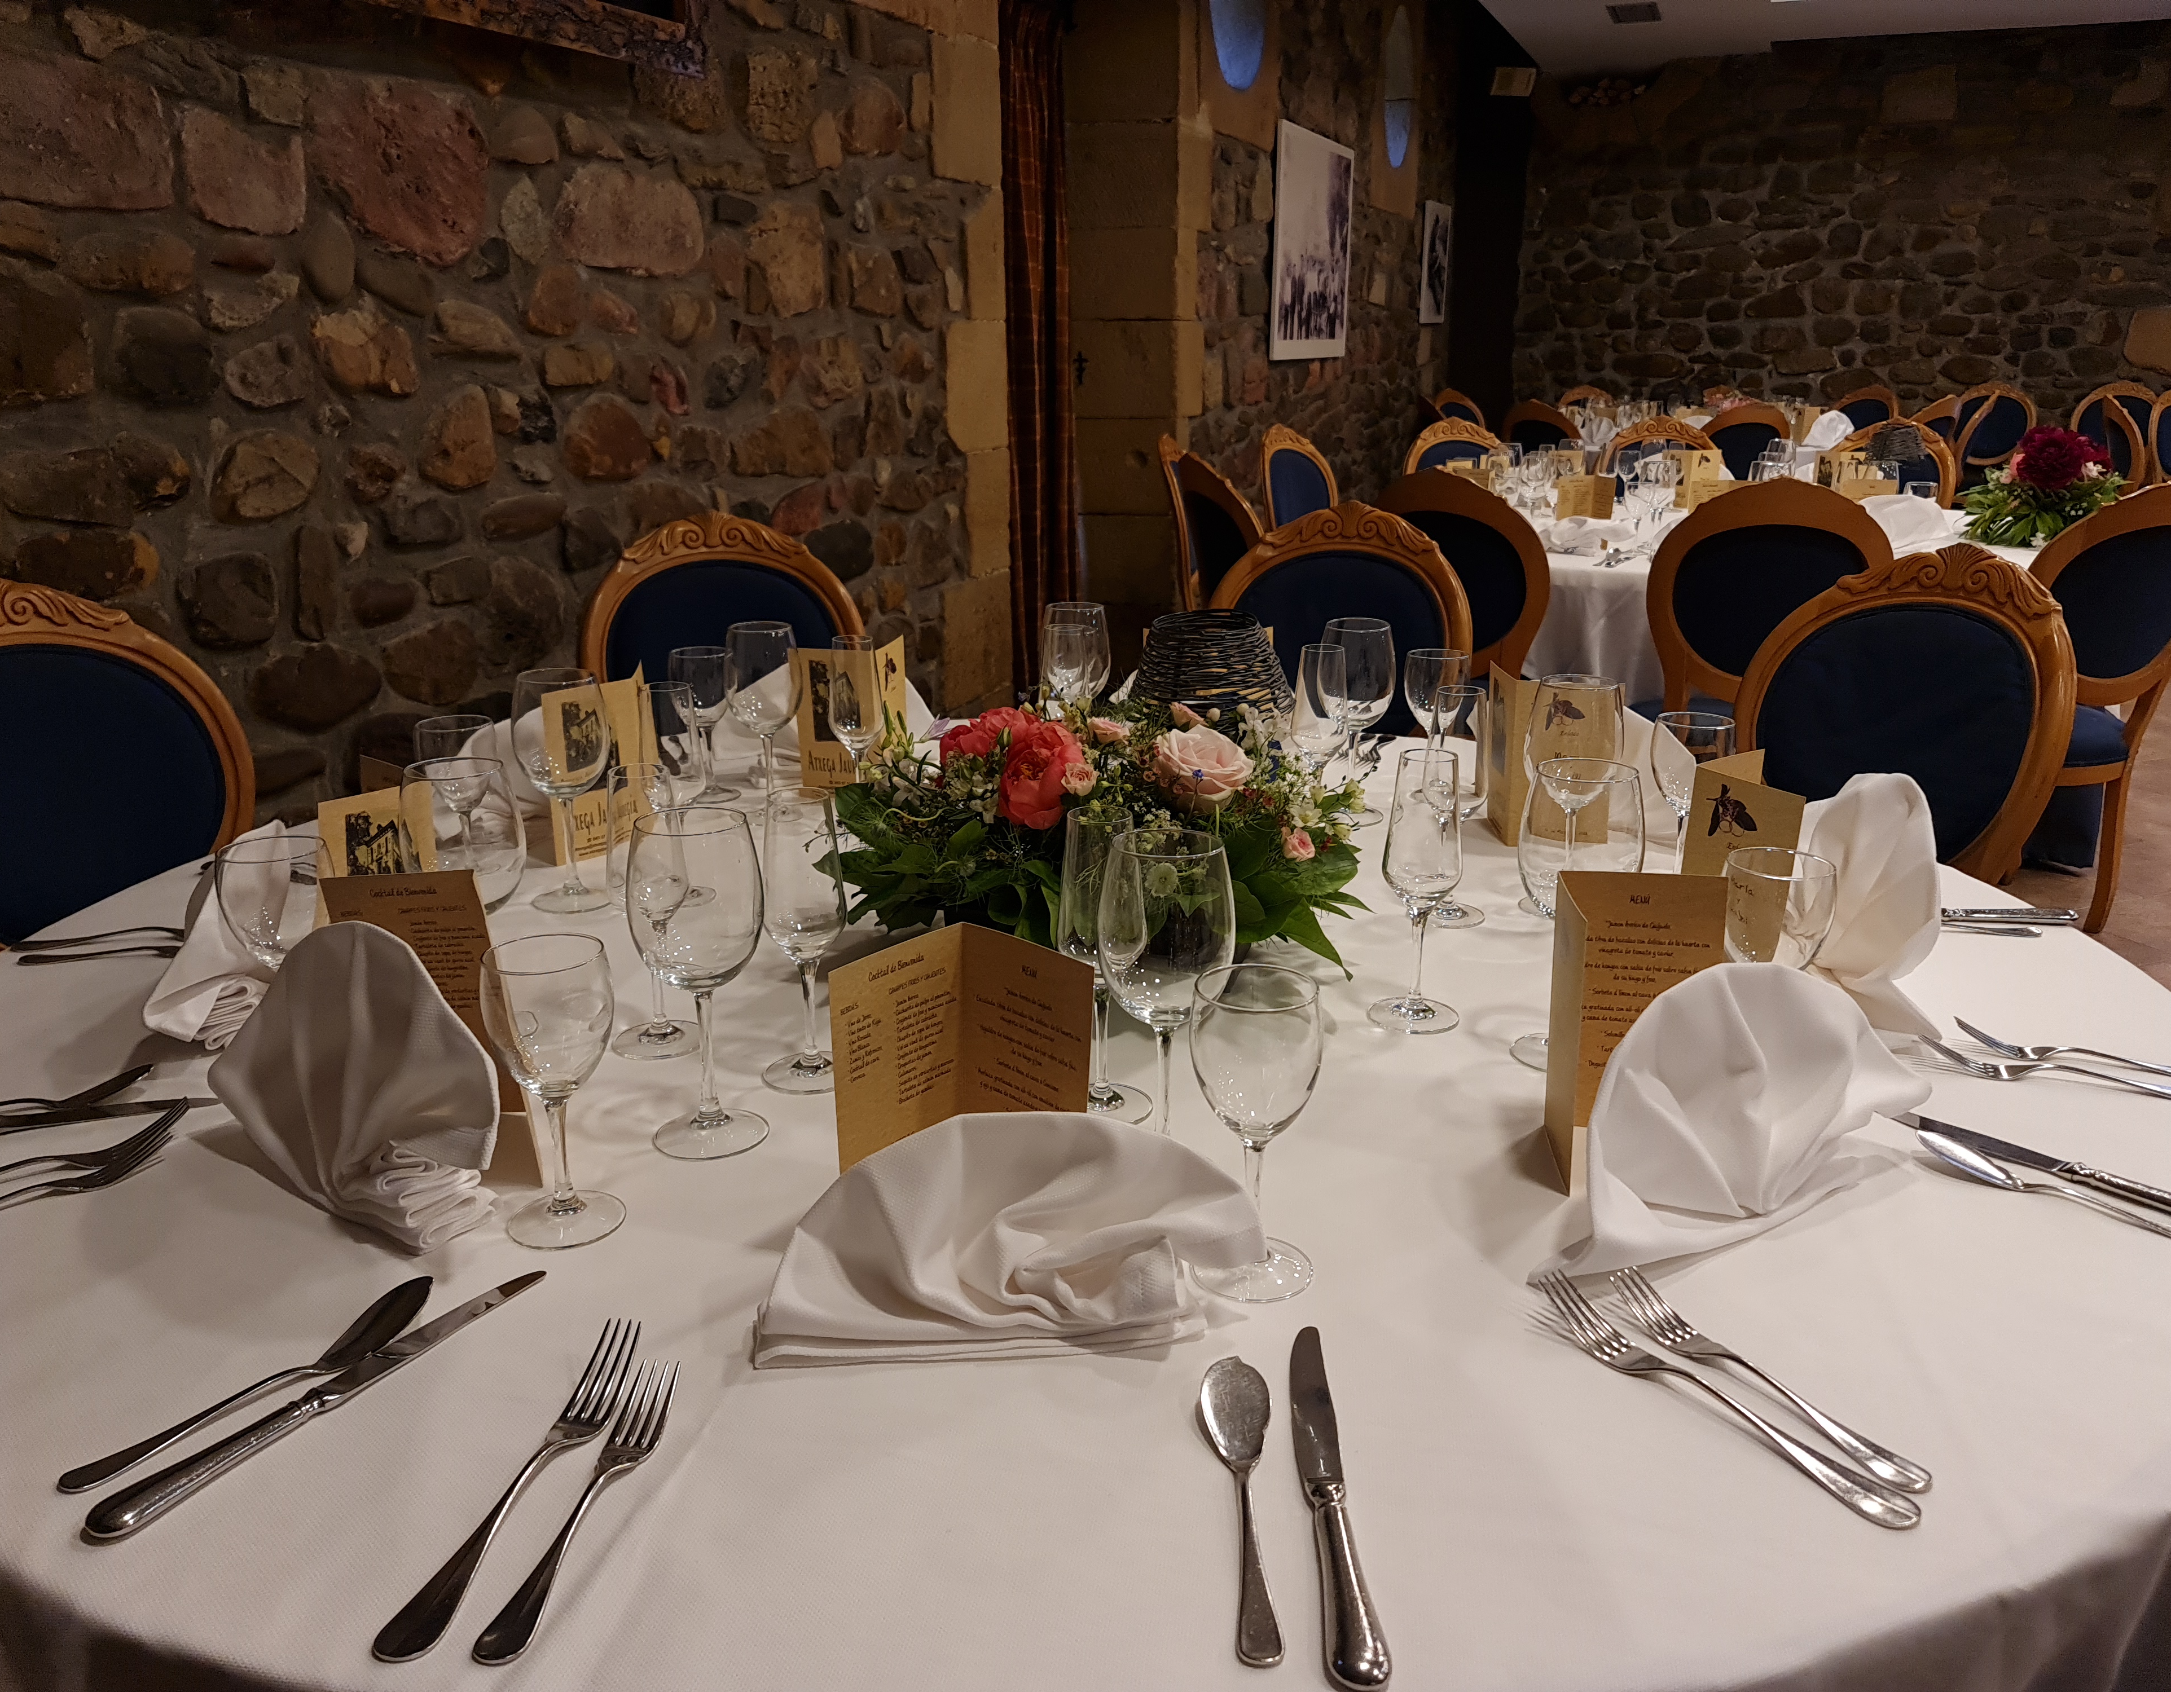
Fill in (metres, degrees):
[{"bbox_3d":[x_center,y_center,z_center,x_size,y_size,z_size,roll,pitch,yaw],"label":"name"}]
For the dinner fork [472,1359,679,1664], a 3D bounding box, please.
[{"bbox_3d":[-0.208,0.270,0.684,0.023,0.020,0.180,3,17,9],"label":"dinner fork"}]

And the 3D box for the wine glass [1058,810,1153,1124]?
[{"bbox_3d":[0.011,0.077,1.082,0.066,0.200,0.066,0,17,0],"label":"wine glass"}]

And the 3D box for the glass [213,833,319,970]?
[{"bbox_3d":[-0.552,0.080,1.135,0.075,0.165,0.075,0,17,0],"label":"glass"}]

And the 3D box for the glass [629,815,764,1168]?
[{"bbox_3d":[-0.243,0.087,1.032,0.081,0.212,0.081,0,17,0],"label":"glass"}]

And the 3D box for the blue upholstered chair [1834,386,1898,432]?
[{"bbox_3d":[4.027,-1.925,8.729,0.560,0.980,0.485,-12,20,-32],"label":"blue upholstered chair"}]

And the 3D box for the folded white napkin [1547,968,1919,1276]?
[{"bbox_3d":[0.365,0.136,0.928,0.260,0.138,0.090,-10,19,-30],"label":"folded white napkin"}]

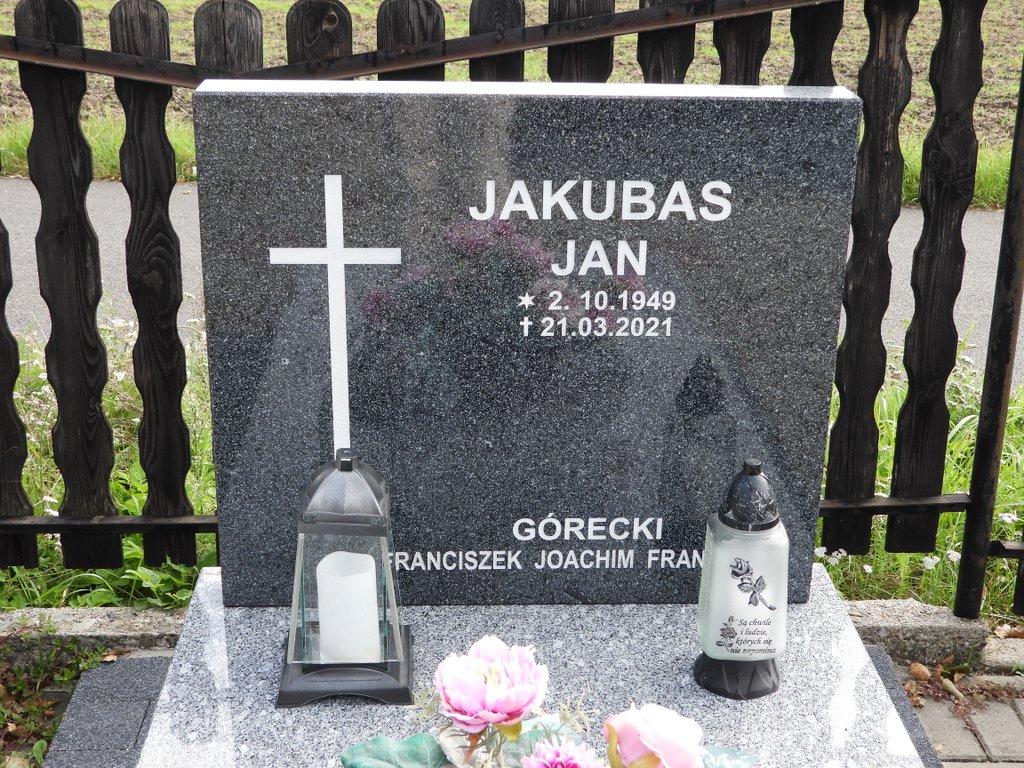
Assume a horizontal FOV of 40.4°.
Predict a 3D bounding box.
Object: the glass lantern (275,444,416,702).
[{"bbox_3d":[-0.193,0.210,1.613,0.158,0.284,0.154,0,22,-5],"label":"glass lantern"}]

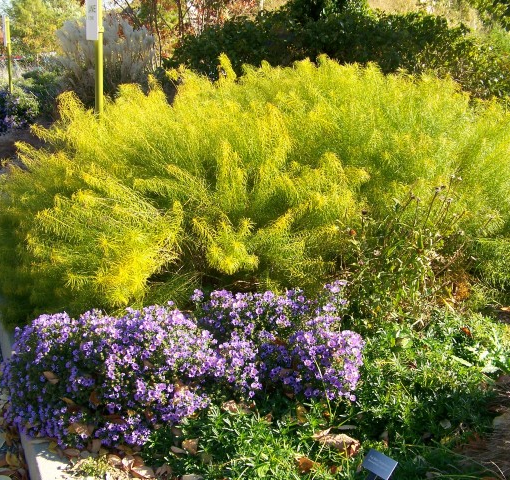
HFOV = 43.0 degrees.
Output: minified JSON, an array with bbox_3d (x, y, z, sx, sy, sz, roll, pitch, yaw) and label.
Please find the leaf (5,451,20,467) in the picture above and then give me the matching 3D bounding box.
[{"bbox_3d":[-0.967,0.872,2.579,0.047,0.020,0.070,-10,18,-33],"label":"leaf"}]

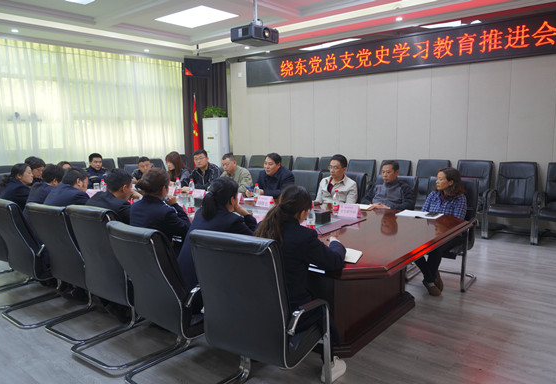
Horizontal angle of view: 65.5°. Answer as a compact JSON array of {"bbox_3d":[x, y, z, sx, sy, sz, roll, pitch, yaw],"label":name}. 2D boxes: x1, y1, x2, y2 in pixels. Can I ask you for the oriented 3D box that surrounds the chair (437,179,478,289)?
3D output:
[{"bbox_3d":[1.675,0.377,4.374,0.570,1.011,0.600,5,10,36],"label":"chair"}]

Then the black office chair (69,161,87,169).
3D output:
[{"bbox_3d":[-3.742,-0.054,8.175,0.630,1.000,0.570,6,11,40],"label":"black office chair"}]

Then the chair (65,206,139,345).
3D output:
[{"bbox_3d":[-1.087,0.613,3.036,0.570,1.026,0.580,5,10,39],"label":"chair"}]

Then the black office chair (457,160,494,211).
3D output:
[{"bbox_3d":[2.843,0.069,6.441,0.600,1.060,0.660,5,10,39],"label":"black office chair"}]

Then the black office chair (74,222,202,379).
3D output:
[{"bbox_3d":[-0.687,0.669,2.799,0.580,1.040,0.660,5,10,39],"label":"black office chair"}]

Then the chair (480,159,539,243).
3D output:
[{"bbox_3d":[3.292,0.115,6.052,0.600,1.060,0.660,5,10,39],"label":"chair"}]

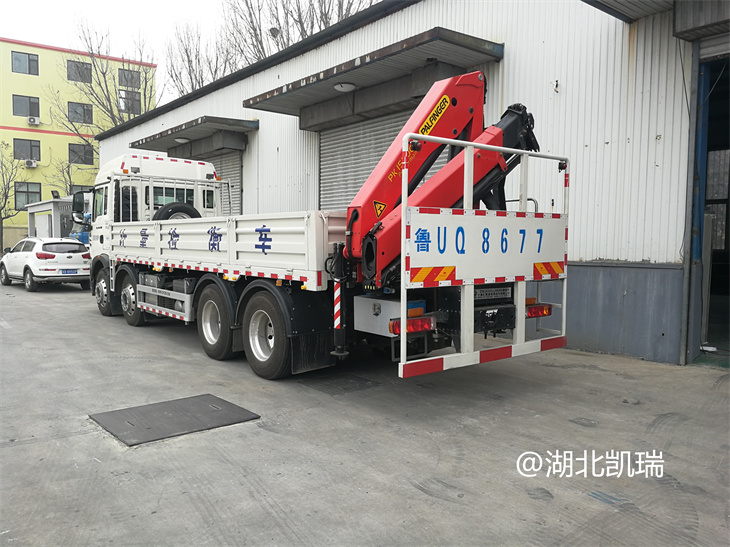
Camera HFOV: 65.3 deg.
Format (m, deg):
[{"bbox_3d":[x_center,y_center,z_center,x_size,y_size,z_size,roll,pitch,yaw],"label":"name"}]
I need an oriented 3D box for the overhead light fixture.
[{"bbox_3d":[-0.385,-3.650,11.234,0.420,0.125,0.420,0,3,0],"label":"overhead light fixture"}]

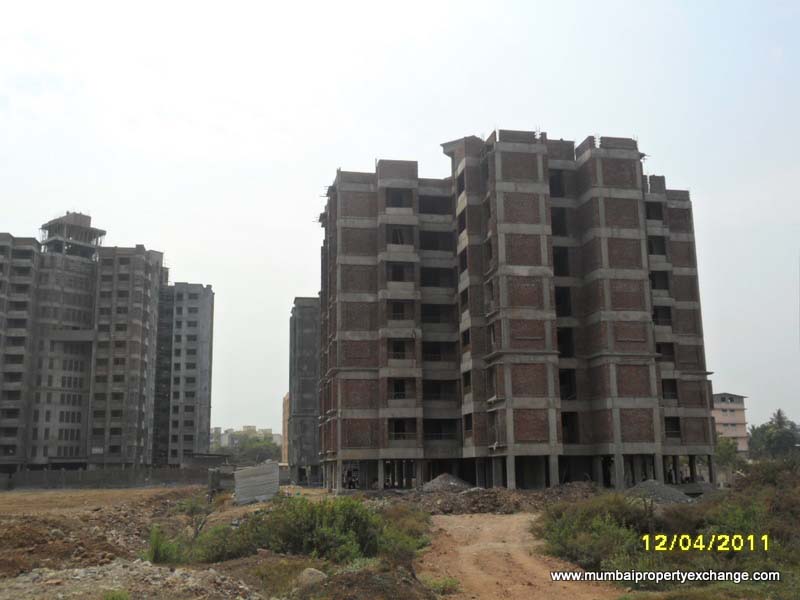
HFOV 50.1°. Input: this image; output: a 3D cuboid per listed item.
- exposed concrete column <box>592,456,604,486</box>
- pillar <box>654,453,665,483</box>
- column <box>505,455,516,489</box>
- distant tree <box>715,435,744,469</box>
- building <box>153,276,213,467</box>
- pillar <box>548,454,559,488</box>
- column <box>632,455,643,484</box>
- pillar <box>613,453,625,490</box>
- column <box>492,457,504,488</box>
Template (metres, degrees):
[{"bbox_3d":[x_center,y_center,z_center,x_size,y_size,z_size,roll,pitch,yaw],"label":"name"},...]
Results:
[{"bbox_3d":[13.499,11.746,58.300,0.430,2.290,0.420,1,-11,-10],"label":"exposed concrete column"},{"bbox_3d":[17.105,11.294,56.300,0.430,2.290,0.400,1,-11,-10],"label":"pillar"},{"bbox_3d":[7.055,11.020,54.200,0.430,2.290,0.400,1,-11,-10],"label":"column"},{"bbox_3d":[40.460,19.173,105.000,3.600,5.400,3.500,1,-11,-10],"label":"distant tree"},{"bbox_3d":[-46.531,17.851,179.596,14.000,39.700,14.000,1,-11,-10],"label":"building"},{"bbox_3d":[9.852,11.059,54.600,0.450,2.290,0.420,1,-11,-10],"label":"pillar"},{"bbox_3d":[16.957,12.235,61.000,0.430,2.290,0.420,1,-11,-10],"label":"column"},{"bbox_3d":[14.311,11.234,55.800,0.450,2.290,0.420,1,-11,-10],"label":"pillar"},{"bbox_3d":[6.549,11.627,57.200,0.450,2.290,0.480,1,-11,-10],"label":"column"}]

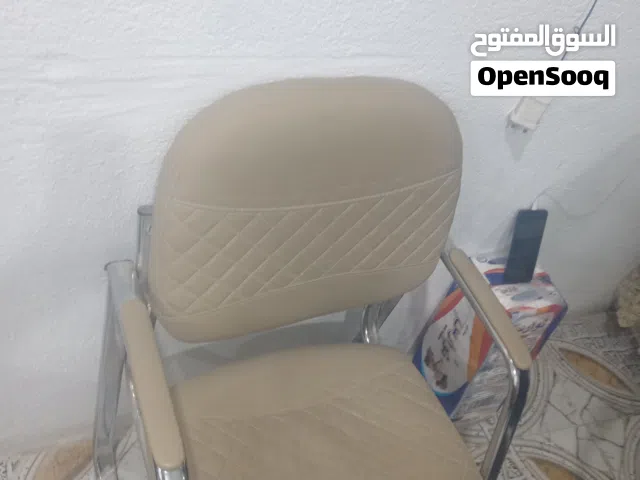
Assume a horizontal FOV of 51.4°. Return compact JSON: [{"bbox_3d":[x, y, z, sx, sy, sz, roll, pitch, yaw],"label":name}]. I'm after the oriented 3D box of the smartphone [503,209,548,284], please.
[{"bbox_3d":[0.418,0.014,1.359,0.074,0.158,0.009,-1,18,-24],"label":"smartphone"}]

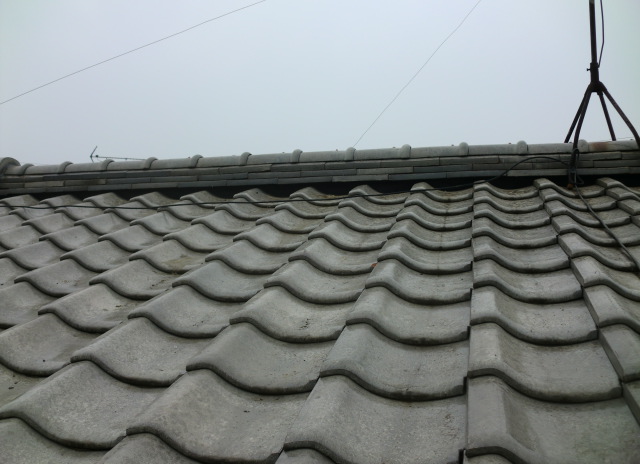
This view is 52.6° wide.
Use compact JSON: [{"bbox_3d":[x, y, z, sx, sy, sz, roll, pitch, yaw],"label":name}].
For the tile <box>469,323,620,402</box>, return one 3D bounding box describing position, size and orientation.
[{"bbox_3d":[0.428,0.231,1.222,0.285,0.060,0.285,-1,11,14],"label":"tile"}]

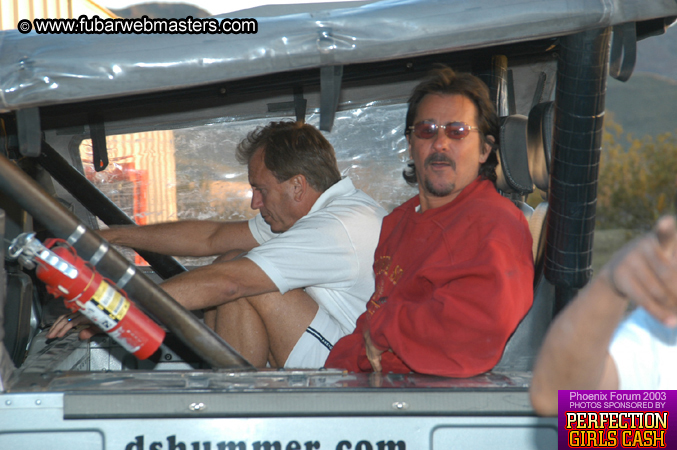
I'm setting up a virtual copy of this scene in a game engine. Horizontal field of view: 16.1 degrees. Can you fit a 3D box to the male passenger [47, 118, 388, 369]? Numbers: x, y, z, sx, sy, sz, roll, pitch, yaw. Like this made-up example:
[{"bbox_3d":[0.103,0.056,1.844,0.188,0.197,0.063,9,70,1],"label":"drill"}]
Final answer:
[{"bbox_3d":[-0.265,0.195,5.380,0.760,0.880,0.550,0,3,-9],"label":"male passenger"}]

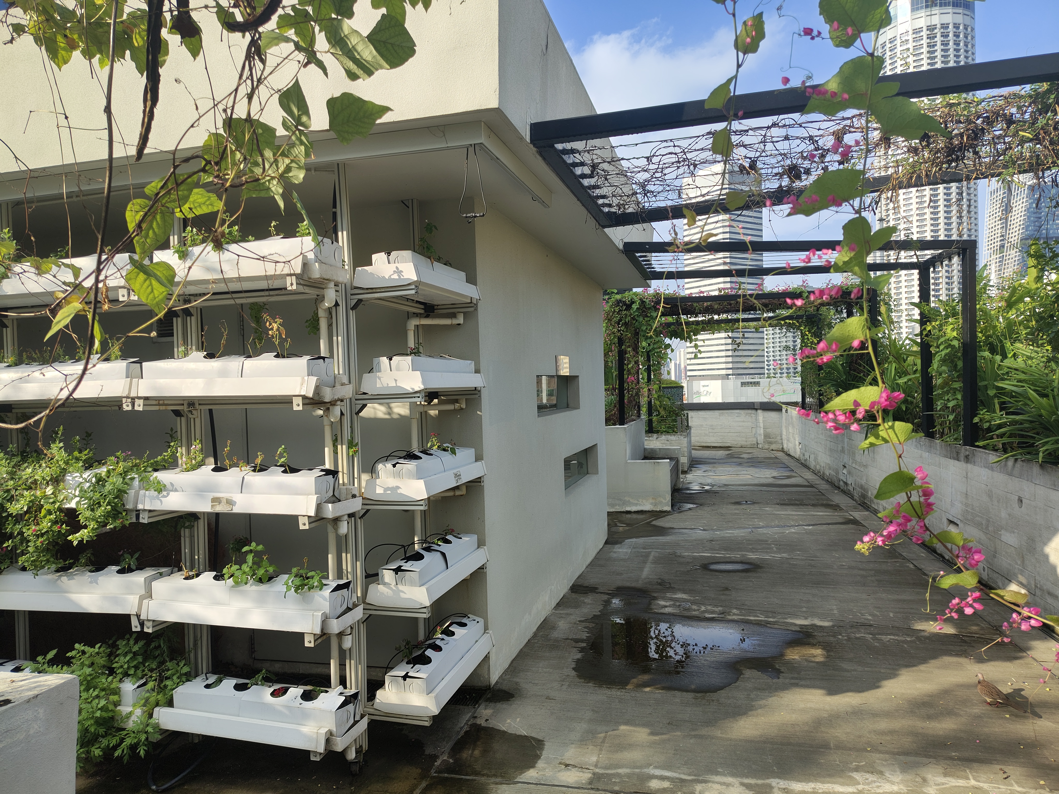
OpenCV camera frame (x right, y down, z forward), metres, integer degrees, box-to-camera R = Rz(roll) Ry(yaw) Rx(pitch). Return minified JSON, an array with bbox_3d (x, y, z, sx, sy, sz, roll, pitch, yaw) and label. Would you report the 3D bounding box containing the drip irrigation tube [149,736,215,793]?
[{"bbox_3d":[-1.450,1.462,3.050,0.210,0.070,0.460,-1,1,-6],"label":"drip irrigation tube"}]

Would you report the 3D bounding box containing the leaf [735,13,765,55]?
[{"bbox_3d":[0.324,-0.535,1.080,0.045,0.061,0.015,25,-9,-11],"label":"leaf"}]

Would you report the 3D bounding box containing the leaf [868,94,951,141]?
[{"bbox_3d":[0.450,-0.330,0.870,0.092,0.055,0.020,18,-25,12],"label":"leaf"}]

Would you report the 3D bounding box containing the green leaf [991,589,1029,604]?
[{"bbox_3d":[0.588,0.245,0.900,0.046,0.013,0.034,7,22,18],"label":"green leaf"}]

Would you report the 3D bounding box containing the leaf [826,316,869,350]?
[{"bbox_3d":[0.380,-0.078,0.880,0.058,0.043,0.017,-18,-39,18],"label":"leaf"}]

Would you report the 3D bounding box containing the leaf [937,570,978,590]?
[{"bbox_3d":[0.525,0.224,0.900,0.052,0.015,0.035,-5,23,17],"label":"leaf"}]

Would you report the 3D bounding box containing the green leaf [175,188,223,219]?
[{"bbox_3d":[-0.507,-0.295,1.120,0.074,0.060,0.018,5,-42,-15],"label":"green leaf"}]

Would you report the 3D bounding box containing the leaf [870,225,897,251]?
[{"bbox_3d":[0.424,-0.190,0.880,0.028,0.042,0.013,41,-13,29],"label":"leaf"}]

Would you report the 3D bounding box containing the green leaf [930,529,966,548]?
[{"bbox_3d":[0.514,0.174,0.900,0.047,0.014,0.034,-6,23,15],"label":"green leaf"}]

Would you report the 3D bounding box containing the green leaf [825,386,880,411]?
[{"bbox_3d":[0.390,0.003,0.890,0.072,0.018,0.045,-12,41,18],"label":"green leaf"}]

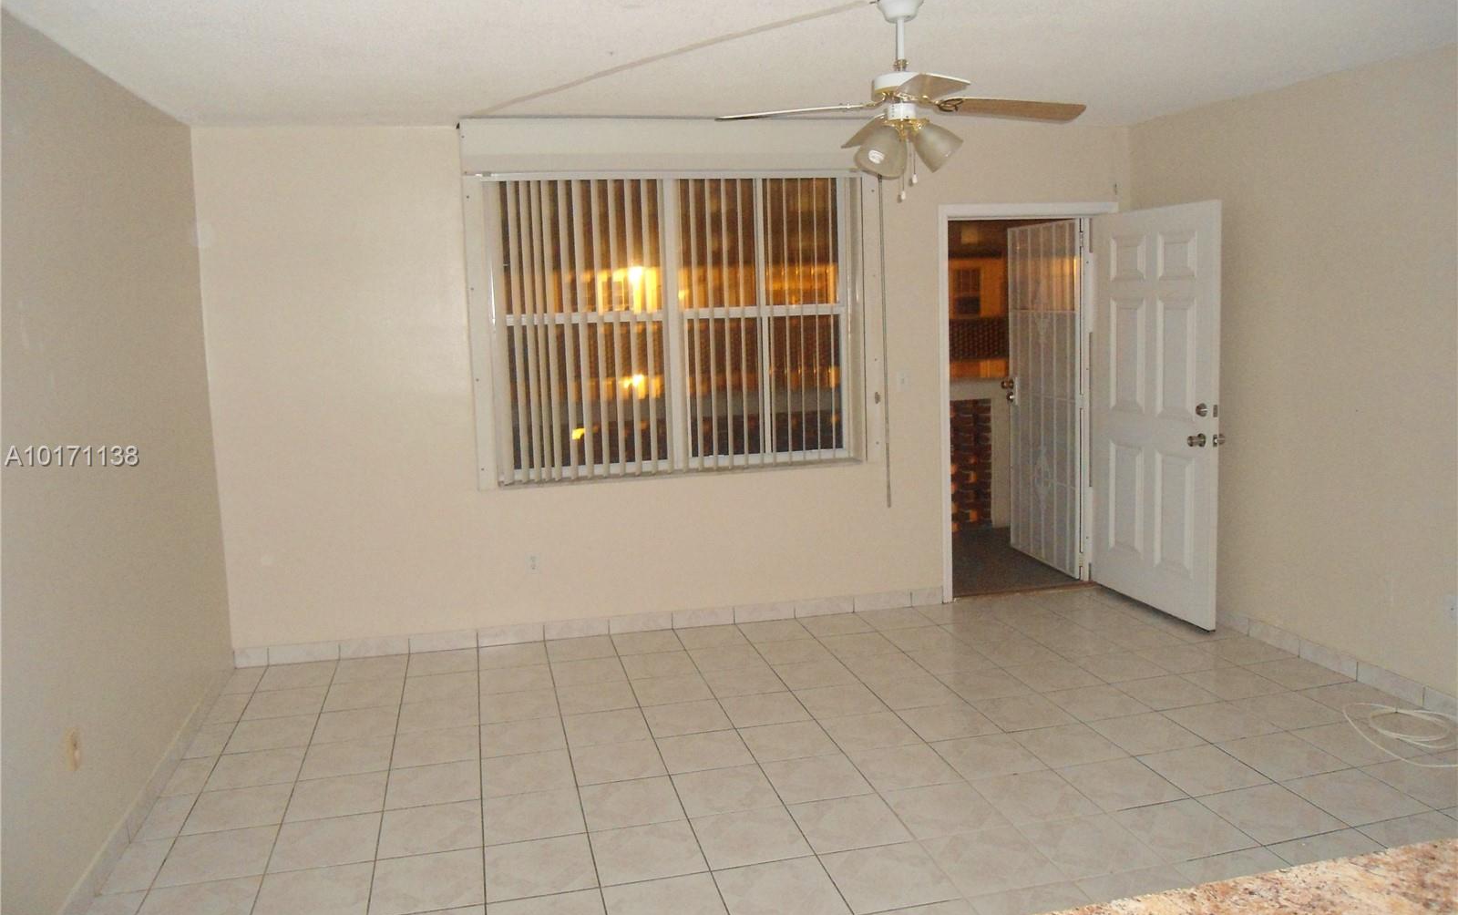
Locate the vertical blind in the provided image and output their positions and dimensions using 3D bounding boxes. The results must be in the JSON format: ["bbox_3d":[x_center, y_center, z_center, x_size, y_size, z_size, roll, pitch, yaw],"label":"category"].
[{"bbox_3d":[-0.237,-0.655,5.424,1.832,1.463,0.090,-4,9,-13],"label":"vertical blind"}]

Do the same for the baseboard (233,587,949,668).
[{"bbox_3d":[-0.576,0.855,5.529,3.581,0.090,0.020,-4,9,-13],"label":"baseboard"}]

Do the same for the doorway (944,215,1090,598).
[{"bbox_3d":[1.570,-0.261,5.939,0.900,2.060,0.150,-4,9,-13],"label":"doorway"}]

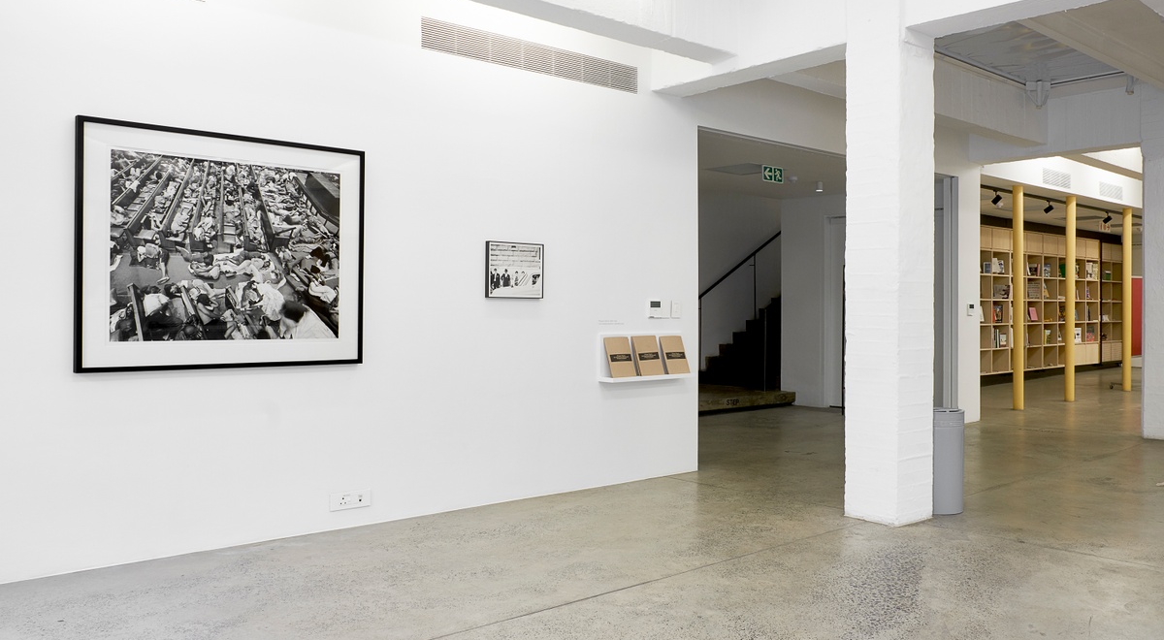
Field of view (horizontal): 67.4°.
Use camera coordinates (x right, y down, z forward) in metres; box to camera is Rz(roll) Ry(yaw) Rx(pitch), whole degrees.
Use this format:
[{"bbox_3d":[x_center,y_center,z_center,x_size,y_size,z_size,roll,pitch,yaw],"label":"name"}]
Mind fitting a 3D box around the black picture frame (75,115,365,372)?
[{"bbox_3d":[-1.709,-0.336,4.289,1.365,1.137,0.045,0,0,-39],"label":"black picture frame"}]

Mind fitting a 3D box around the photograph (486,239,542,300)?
[{"bbox_3d":[-0.407,-0.303,5.348,0.419,0.333,0.030,0,0,-39],"label":"photograph"}]

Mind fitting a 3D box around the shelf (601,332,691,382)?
[{"bbox_3d":[0.457,0.248,5.978,0.773,0.328,0.137,0,0,-39],"label":"shelf"}]

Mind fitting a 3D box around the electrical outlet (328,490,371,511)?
[{"bbox_3d":[-1.239,0.971,4.693,0.233,0.094,0.015,0,0,-39],"label":"electrical outlet"}]

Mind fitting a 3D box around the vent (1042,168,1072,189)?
[{"bbox_3d":[6.000,-1.777,11.000,0.797,0.180,0.029,0,0,-39],"label":"vent"}]

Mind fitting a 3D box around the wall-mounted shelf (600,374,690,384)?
[{"bbox_3d":[0.457,0.401,5.978,0.773,0.029,0.137,0,0,-39],"label":"wall-mounted shelf"}]

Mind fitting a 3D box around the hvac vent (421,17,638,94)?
[{"bbox_3d":[-0.258,-1.636,5.470,1.662,0.182,0.029,0,0,-39],"label":"hvac vent"}]

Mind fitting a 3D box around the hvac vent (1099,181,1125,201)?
[{"bbox_3d":[7.331,-1.781,12.073,0.809,0.188,0.029,0,0,-39],"label":"hvac vent"}]

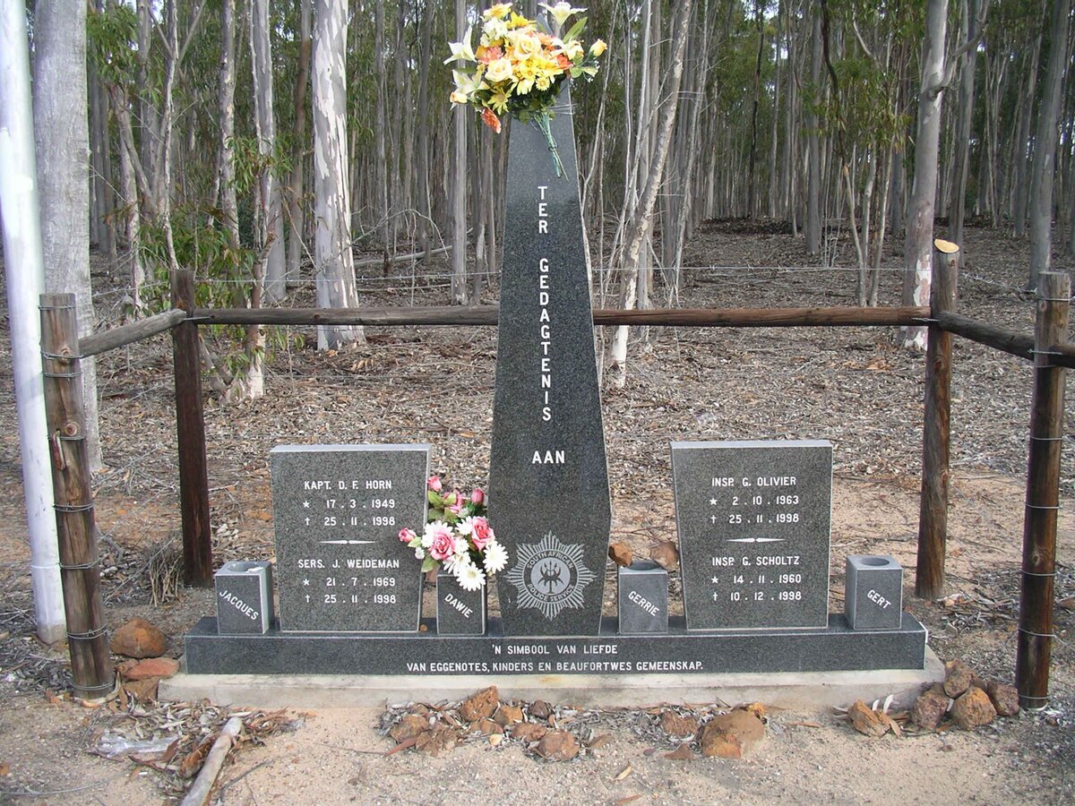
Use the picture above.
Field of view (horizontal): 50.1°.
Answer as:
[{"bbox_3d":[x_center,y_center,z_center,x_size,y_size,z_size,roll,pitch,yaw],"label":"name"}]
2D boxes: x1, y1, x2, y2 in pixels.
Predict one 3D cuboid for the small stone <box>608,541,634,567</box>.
[{"bbox_3d":[0.272,0.496,3.767,0.082,0.081,0.070,-1,9,2],"label":"small stone"}]

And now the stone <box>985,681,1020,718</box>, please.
[{"bbox_3d":[1.425,0.909,3.527,0.096,0.101,0.087,-1,9,2],"label":"stone"}]

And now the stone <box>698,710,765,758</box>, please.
[{"bbox_3d":[0.567,0.969,3.361,0.194,0.109,0.165,-1,9,2],"label":"stone"}]

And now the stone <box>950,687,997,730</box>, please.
[{"bbox_3d":[1.330,0.931,3.509,0.128,0.120,0.109,-1,9,2],"label":"stone"}]

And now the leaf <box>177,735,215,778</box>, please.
[{"bbox_3d":[-0.984,1.020,3.318,0.060,0.045,0.210,1,10,9],"label":"leaf"}]

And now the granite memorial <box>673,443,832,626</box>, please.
[{"bbox_3d":[0.675,0.423,3.650,0.499,0.593,0.095,-1,10,2],"label":"granite memorial"}]

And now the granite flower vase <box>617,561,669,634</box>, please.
[{"bbox_3d":[0.345,0.636,3.767,0.154,0.198,0.148,-1,9,2],"label":"granite flower vase"}]

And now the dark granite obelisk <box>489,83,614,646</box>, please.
[{"bbox_3d":[0.031,-0.121,3.550,0.386,1.720,0.120,-1,10,2],"label":"dark granite obelisk"}]

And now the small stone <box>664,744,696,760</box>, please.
[{"bbox_3d":[0.411,1.010,3.326,0.092,0.034,0.060,-1,9,2],"label":"small stone"}]

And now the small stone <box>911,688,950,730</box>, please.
[{"bbox_3d":[1.180,0.918,3.453,0.105,0.115,0.105,-1,9,2],"label":"small stone"}]

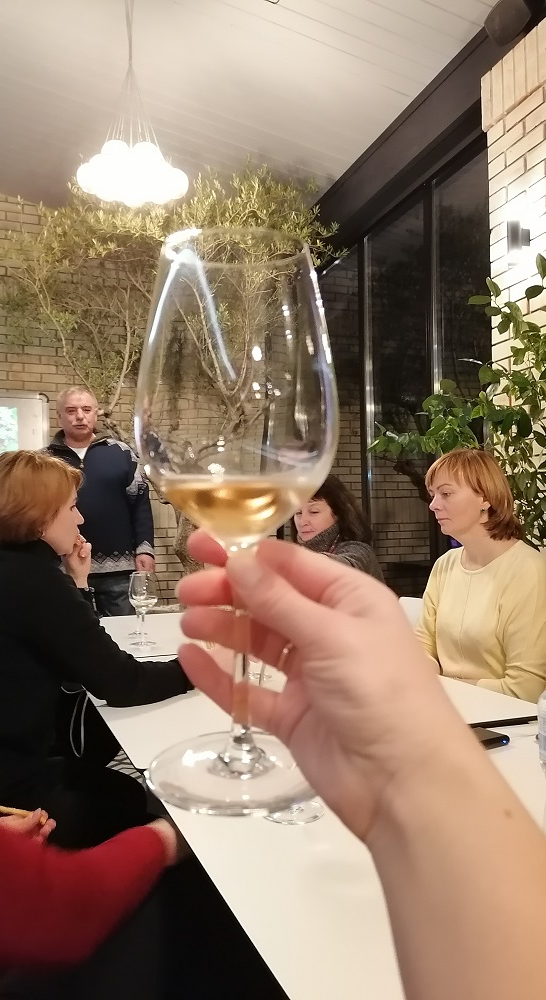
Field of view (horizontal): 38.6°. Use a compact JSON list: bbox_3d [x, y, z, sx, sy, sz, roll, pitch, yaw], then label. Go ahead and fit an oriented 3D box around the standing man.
[{"bbox_3d":[-0.875,0.345,3.680,0.580,1.750,0.340,-1,-2,-4],"label":"standing man"}]

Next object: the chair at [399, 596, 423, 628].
[{"bbox_3d":[0.360,0.769,2.740,0.500,0.810,0.460,0,-2,-22],"label":"chair"}]

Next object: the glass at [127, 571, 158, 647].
[{"bbox_3d":[-0.388,0.322,2.331,0.082,0.215,0.082,-1,-2,0],"label":"glass"}]

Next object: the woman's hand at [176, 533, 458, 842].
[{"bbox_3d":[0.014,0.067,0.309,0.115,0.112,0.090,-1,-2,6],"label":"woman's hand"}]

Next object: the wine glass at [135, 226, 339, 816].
[{"bbox_3d":[-0.014,0.007,0.319,0.081,0.214,0.081,0,5,0],"label":"wine glass"}]

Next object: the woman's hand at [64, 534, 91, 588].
[{"bbox_3d":[-0.464,0.142,1.860,0.085,0.130,0.075,1,-3,-45],"label":"woman's hand"}]

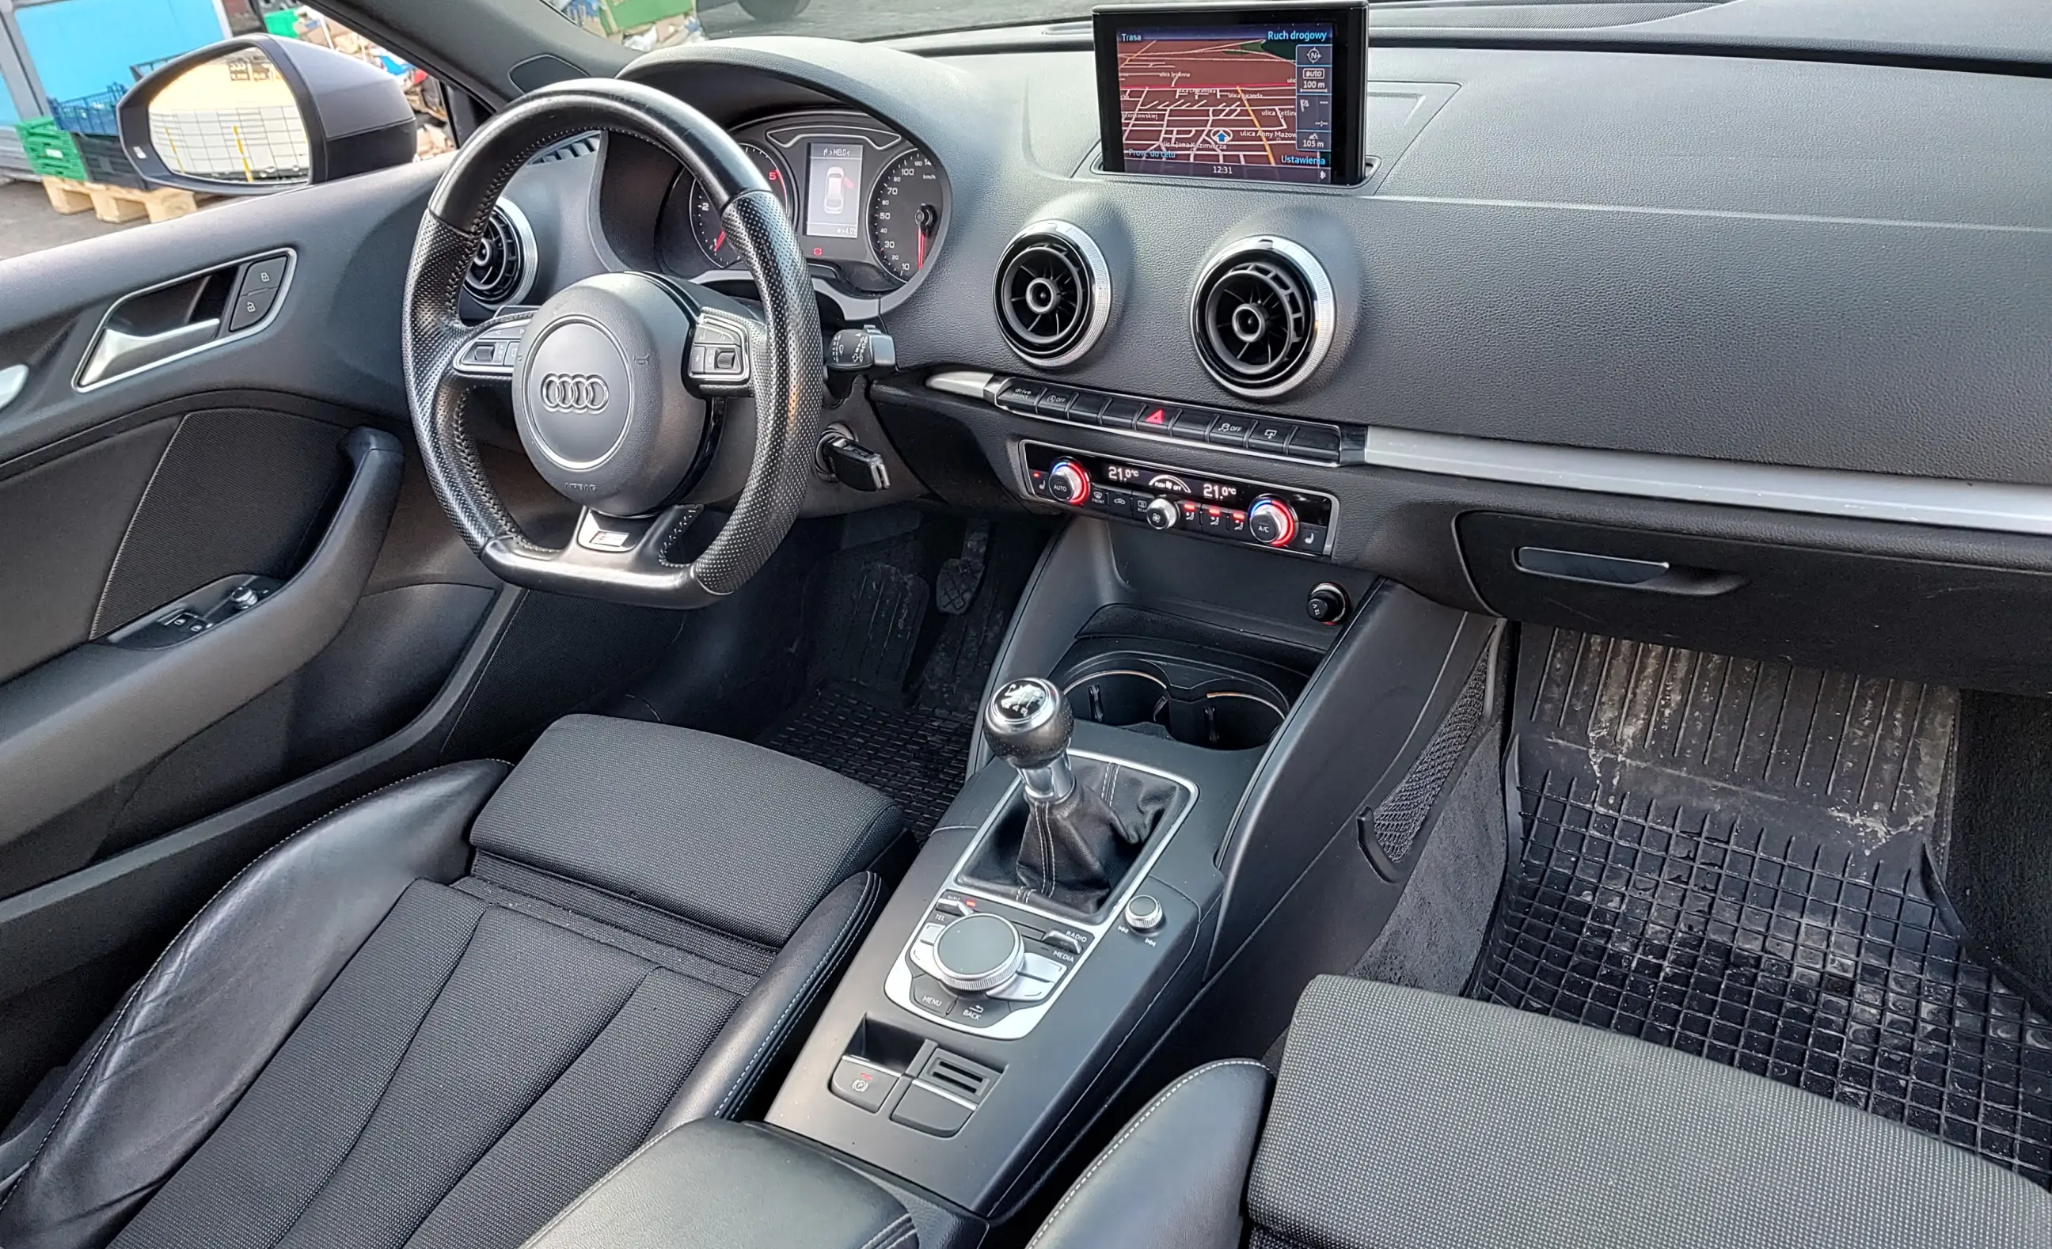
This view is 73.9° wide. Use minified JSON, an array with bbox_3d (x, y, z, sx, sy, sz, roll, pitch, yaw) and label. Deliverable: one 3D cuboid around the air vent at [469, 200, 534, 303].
[{"bbox_3d":[-0.441,-0.315,1.159,0.096,0.096,0.035,12,18,26],"label":"air vent"}]

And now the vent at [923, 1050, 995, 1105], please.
[{"bbox_3d":[-0.040,0.275,0.827,0.042,0.010,0.023,14,51,29],"label":"vent"}]

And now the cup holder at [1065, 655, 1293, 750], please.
[{"bbox_3d":[0.116,0.079,1.056,0.172,0.062,0.090,14,42,29],"label":"cup holder"}]

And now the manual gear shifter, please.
[{"bbox_3d":[0.015,0.097,0.880,0.105,0.145,0.115,14,51,29],"label":"manual gear shifter"}]

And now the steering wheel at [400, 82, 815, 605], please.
[{"bbox_3d":[-0.279,-0.192,0.954,0.372,0.357,0.100,13,15,28],"label":"steering wheel"}]

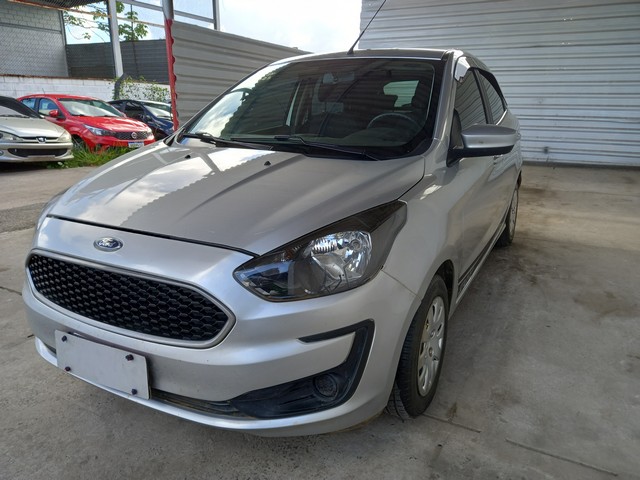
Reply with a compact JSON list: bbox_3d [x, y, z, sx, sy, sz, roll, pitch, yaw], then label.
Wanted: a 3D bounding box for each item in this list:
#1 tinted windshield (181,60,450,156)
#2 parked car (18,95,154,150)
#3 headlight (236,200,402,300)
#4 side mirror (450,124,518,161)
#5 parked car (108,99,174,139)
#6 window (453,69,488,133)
[{"bbox_3d":[-0.043,-0.685,2.261,1.340,0.112,0.921,9,50,27],"label":"tinted windshield"},{"bbox_3d":[-5.605,-2.619,10.818,4.000,1.500,1.730,10,19,30],"label":"parked car"},{"bbox_3d":[0.032,0.025,1.333,0.350,0.210,0.480,9,19,27],"label":"headlight"},{"bbox_3d":[0.684,-0.398,1.944,0.250,0.170,0.180,9,19,27],"label":"side mirror"},{"bbox_3d":[-5.070,-3.470,14.050,4.050,1.480,1.710,9,18,26],"label":"parked car"},{"bbox_3d":[0.710,-0.699,2.256,0.060,0.380,0.880,-13,8,31],"label":"window"}]

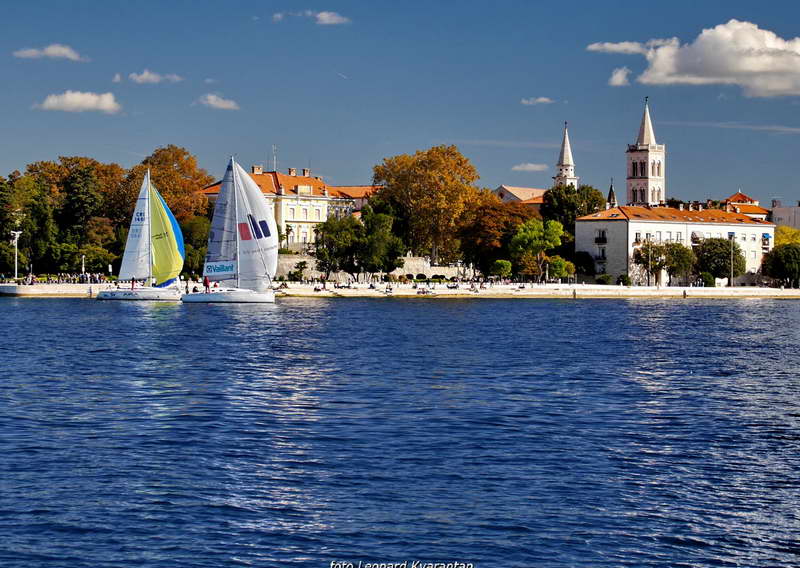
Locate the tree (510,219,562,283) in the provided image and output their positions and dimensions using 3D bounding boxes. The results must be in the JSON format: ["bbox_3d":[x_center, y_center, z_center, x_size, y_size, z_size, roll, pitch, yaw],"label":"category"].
[{"bbox_3d":[22.170,-5.480,310.000,8.830,10.470,8.390,0,0,0],"label":"tree"}]

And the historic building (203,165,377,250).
[{"bbox_3d":[-22.000,-14.120,352.000,14.000,15.500,39.000,0,0,41],"label":"historic building"}]

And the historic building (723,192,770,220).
[{"bbox_3d":[105.850,-15.640,590.000,19.000,27.000,19.000,0,0,44],"label":"historic building"}]

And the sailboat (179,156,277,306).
[{"bbox_3d":[-19.190,-6.100,212.000,10.700,16.300,4.000,0,0,6],"label":"sailboat"}]

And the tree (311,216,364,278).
[{"bbox_3d":[-9.740,-5.700,300.000,8.230,10.610,7.820,0,0,0],"label":"tree"}]

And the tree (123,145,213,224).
[{"bbox_3d":[-40.850,-12.390,333.000,15.810,24.250,15.000,0,0,0],"label":"tree"}]

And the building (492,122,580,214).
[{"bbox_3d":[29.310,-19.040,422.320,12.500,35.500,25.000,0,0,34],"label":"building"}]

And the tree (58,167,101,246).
[{"bbox_3d":[-52.930,-9.990,313.000,6.940,19.490,6.940,0,0,0],"label":"tree"}]

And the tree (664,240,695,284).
[{"bbox_3d":[47.760,-3.600,325.000,5.490,7.720,5.320,0,0,0],"label":"tree"}]

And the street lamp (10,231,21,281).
[{"bbox_3d":[-57.310,-4.070,283.000,1.570,7.690,0.400,0,0,0],"label":"street lamp"}]

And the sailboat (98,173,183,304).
[{"bbox_3d":[-33.140,-6.230,242.000,10.900,16.660,3.700,0,0,10],"label":"sailboat"}]

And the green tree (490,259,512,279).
[{"bbox_3d":[15.800,-2.300,295.000,3.420,3.350,3.420,0,0,0],"label":"green tree"}]

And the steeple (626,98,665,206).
[{"bbox_3d":[78.350,-31.020,603.000,8.600,56.000,8.600,0,0,44],"label":"steeple"}]

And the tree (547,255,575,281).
[{"bbox_3d":[26.420,-2.550,312.000,4.610,4.610,4.470,0,0,0],"label":"tree"}]

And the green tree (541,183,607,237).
[{"bbox_3d":[32.680,-10.080,357.000,12.430,18.080,11.810,0,0,0],"label":"green tree"}]

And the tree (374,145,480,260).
[{"bbox_3d":[4.640,-14.290,345.000,19.300,22.210,18.330,0,0,0],"label":"tree"}]

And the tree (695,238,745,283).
[{"bbox_3d":[49.630,-3.400,293.000,8.190,7.270,8.190,0,0,0],"label":"tree"}]

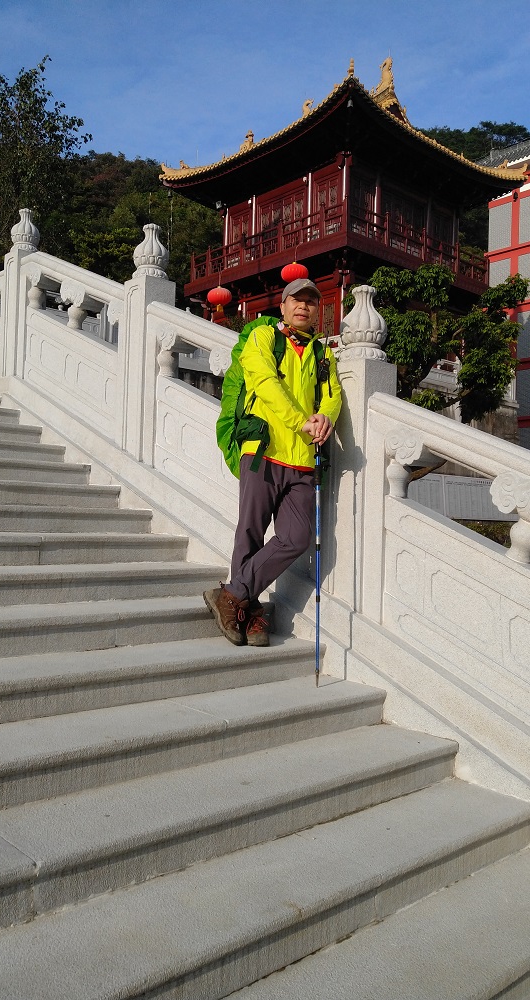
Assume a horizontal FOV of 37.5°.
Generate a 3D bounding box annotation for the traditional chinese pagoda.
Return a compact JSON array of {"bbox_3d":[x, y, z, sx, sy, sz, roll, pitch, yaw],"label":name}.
[{"bbox_3d":[3.187,-11.464,33.199,11.300,13.000,11.300,3,-2,-43],"label":"traditional chinese pagoda"}]

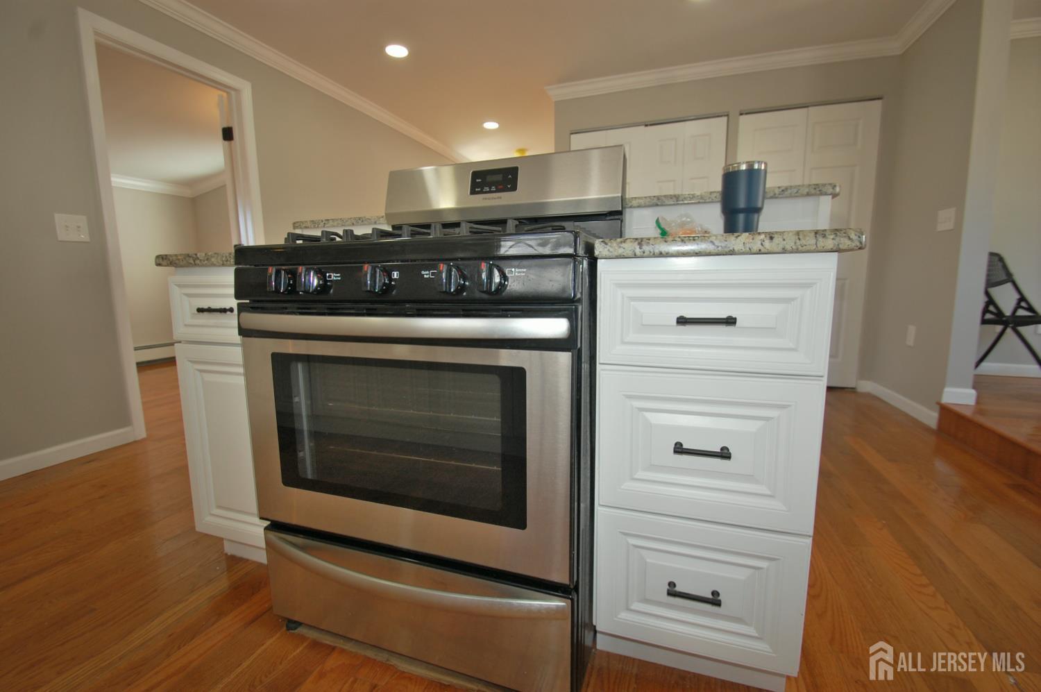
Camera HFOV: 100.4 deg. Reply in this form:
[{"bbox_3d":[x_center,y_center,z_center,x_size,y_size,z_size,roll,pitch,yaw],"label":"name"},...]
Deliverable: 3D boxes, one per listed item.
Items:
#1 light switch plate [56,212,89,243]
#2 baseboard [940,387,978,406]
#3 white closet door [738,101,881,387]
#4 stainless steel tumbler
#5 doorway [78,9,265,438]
[{"bbox_3d":[-2.136,-0.563,2.069,0.012,0.119,0.118,2,9,20],"label":"light switch plate"},{"bbox_3d":[2.348,0.271,2.319,0.140,0.086,0.018,2,9,20],"label":"baseboard"},{"bbox_3d":[2.107,-0.718,3.302,0.905,2.040,0.040,2,9,18],"label":"white closet door"},{"bbox_3d":[0.549,-0.340,1.074,0.099,0.195,0.099,2,9,19],"label":"stainless steel tumbler"},{"bbox_3d":[-1.991,-0.615,2.631,0.130,2.140,0.905,2,9,20],"label":"doorway"}]

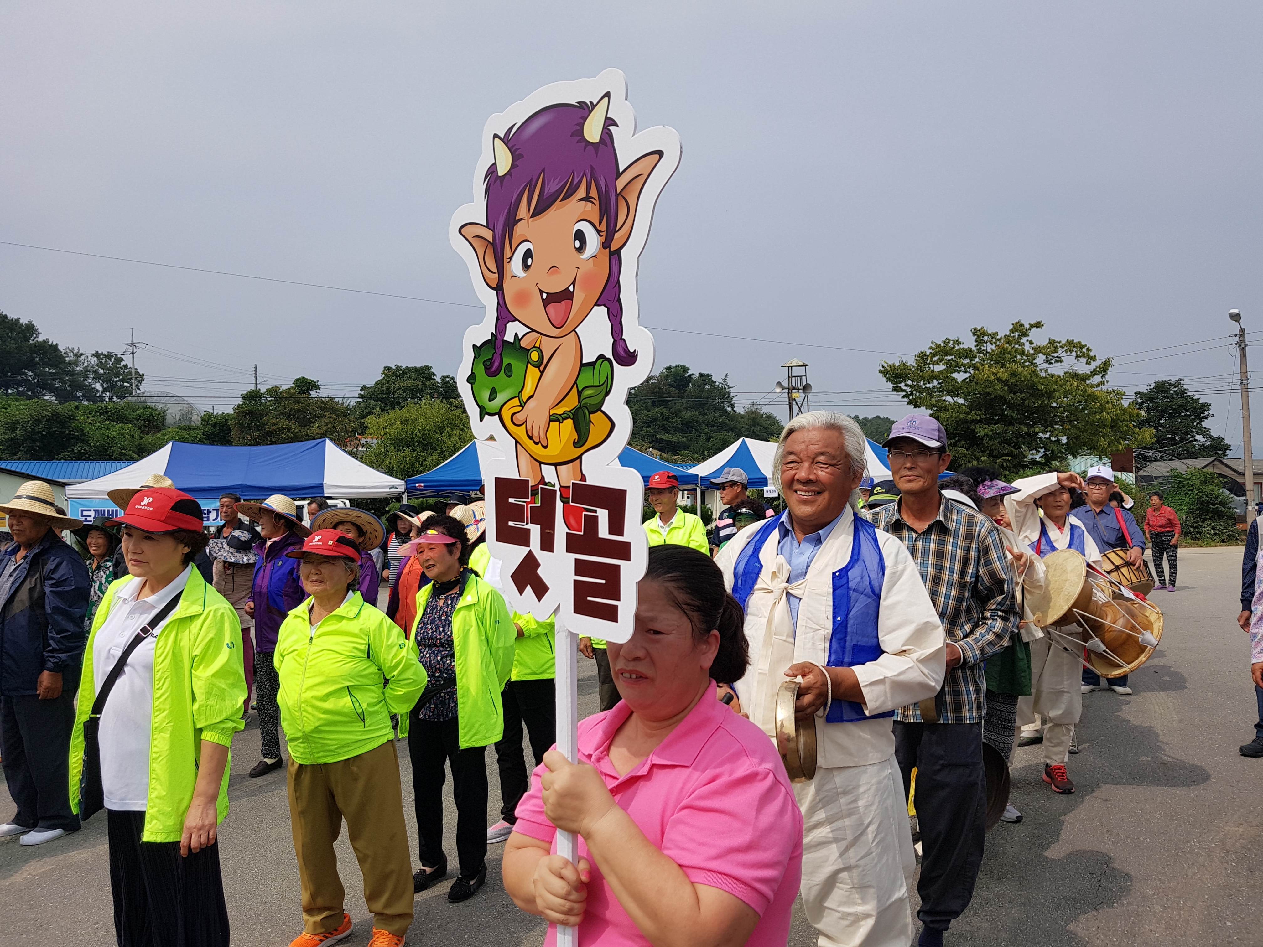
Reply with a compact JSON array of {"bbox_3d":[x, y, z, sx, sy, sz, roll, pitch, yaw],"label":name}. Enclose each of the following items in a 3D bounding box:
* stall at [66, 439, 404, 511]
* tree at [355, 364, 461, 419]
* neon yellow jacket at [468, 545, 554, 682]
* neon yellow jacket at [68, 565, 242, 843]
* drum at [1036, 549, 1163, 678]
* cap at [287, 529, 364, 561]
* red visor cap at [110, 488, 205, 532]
[{"bbox_3d":[-7.731,0.843,19.487,6.000,3.050,3.000,-1,-2,-13],"label":"stall"},{"bbox_3d":[-9.258,-0.917,39.958,5.500,7.600,5.200,-1,-2,-12],"label":"tree"},{"bbox_3d":[-0.541,0.644,4.500,0.500,0.690,0.330,-2,-2,22],"label":"neon yellow jacket"},{"bbox_3d":[-1.312,0.636,2.630,0.500,0.710,0.350,-2,-2,20],"label":"neon yellow jacket"},{"bbox_3d":[2.301,0.702,4.787,0.520,0.450,0.450,33,-9,-10],"label":"drum"},{"bbox_3d":[-1.060,0.248,3.270,0.190,0.130,0.270,-2,-9,17],"label":"cap"},{"bbox_3d":[-1.301,0.101,2.600,0.190,0.135,0.265,-2,-2,18],"label":"red visor cap"}]

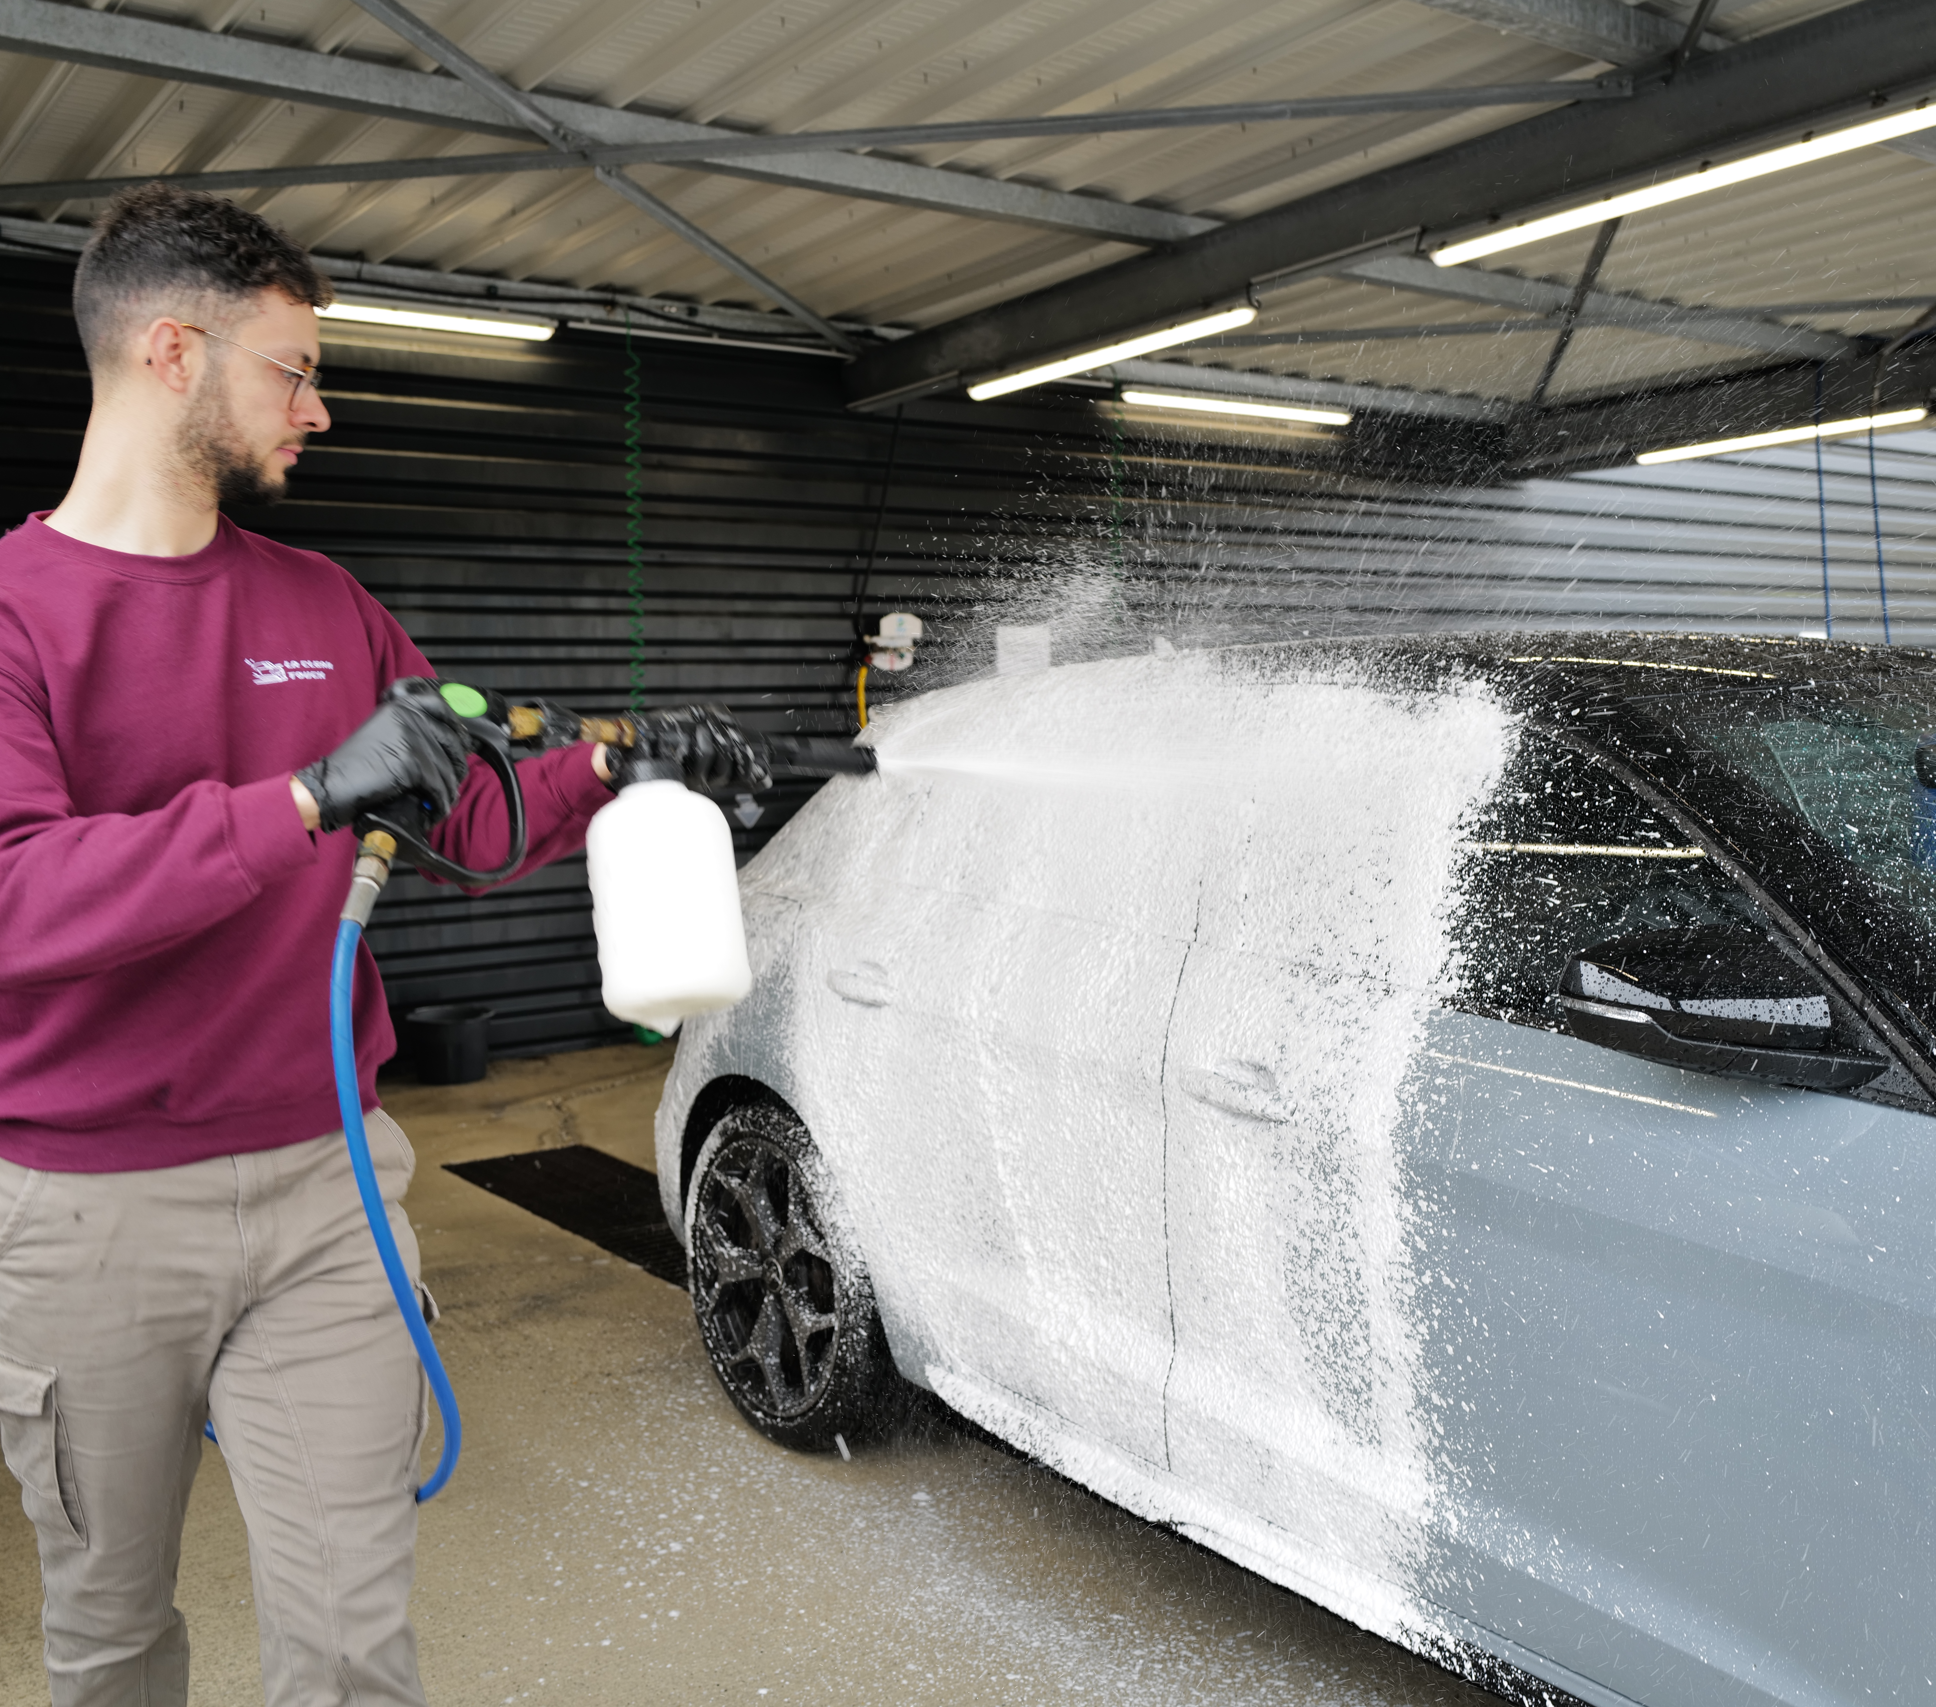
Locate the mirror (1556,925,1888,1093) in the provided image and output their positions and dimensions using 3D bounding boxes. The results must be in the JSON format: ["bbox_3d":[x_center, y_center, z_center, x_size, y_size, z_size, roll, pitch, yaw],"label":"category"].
[{"bbox_3d":[0.730,0.145,1.933,0.215,0.165,0.225,-4,5,-36],"label":"mirror"}]

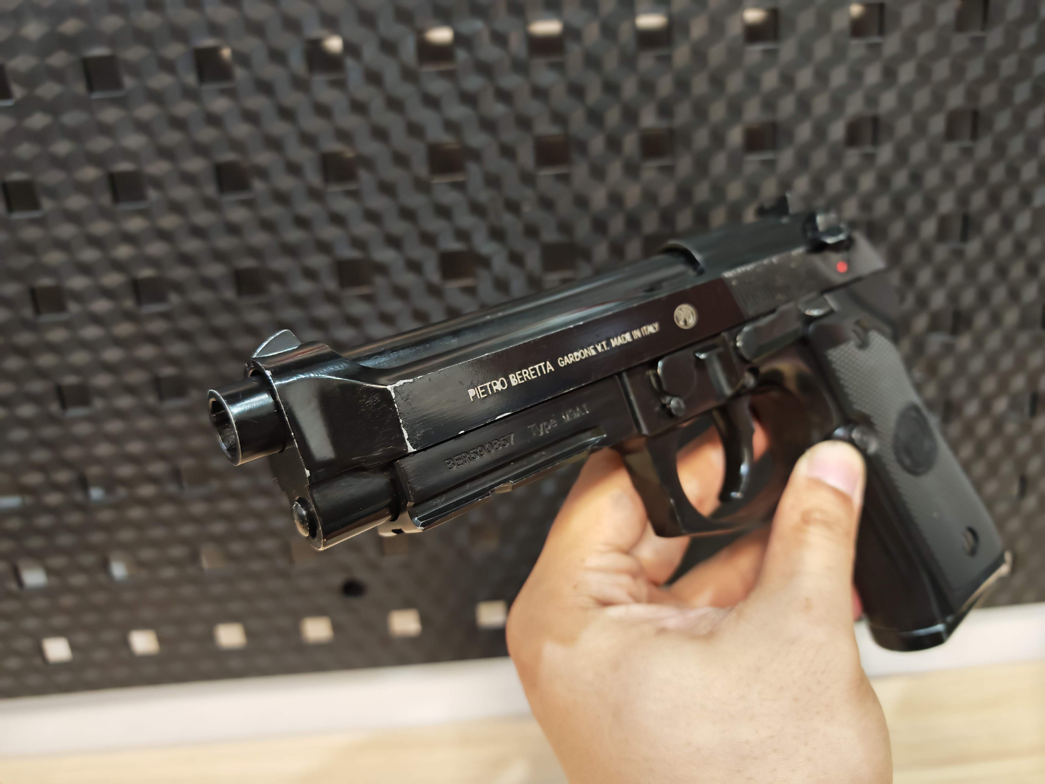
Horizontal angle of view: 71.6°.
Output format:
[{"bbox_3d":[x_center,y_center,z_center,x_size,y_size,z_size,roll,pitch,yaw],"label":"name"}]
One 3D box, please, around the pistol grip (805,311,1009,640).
[{"bbox_3d":[0.112,0.026,0.226,0.057,0.114,0.035,-39,10,-34],"label":"pistol grip"}]

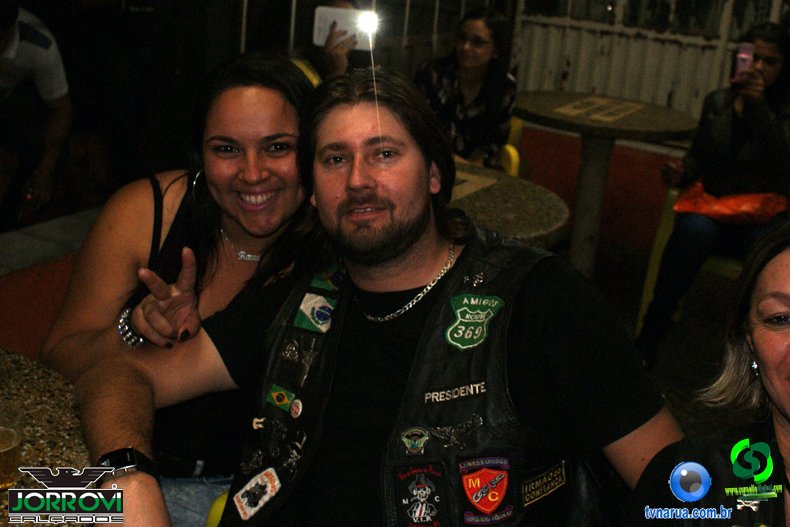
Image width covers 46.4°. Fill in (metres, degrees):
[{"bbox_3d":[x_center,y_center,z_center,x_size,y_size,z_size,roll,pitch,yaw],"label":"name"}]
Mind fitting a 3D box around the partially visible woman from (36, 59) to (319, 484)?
[{"bbox_3d":[-0.270,0.354,1.384,0.530,1.280,0.680,4,20,-5],"label":"partially visible woman"}]

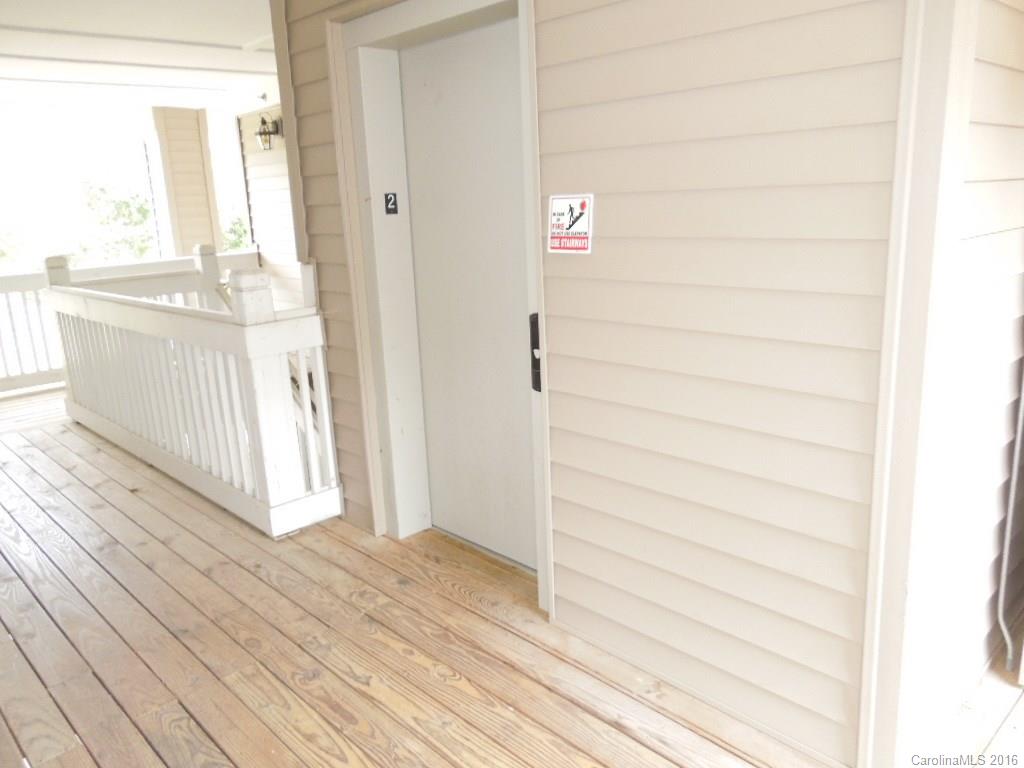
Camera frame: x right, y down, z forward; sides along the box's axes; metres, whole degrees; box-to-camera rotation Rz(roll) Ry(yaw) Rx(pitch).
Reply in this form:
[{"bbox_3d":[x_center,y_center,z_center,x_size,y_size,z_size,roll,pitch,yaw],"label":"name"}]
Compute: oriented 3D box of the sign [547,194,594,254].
[{"bbox_3d":[0.181,-0.496,2.303,0.006,0.176,0.174,-9,14,-44],"label":"sign"}]

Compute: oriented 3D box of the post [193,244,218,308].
[{"bbox_3d":[-2.626,-0.580,6.554,0.144,1.278,0.144,-16,19,-43],"label":"post"}]

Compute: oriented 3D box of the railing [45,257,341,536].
[{"bbox_3d":[-2.236,-0.149,4.726,0.375,1.278,3.378,-16,19,-43],"label":"railing"}]

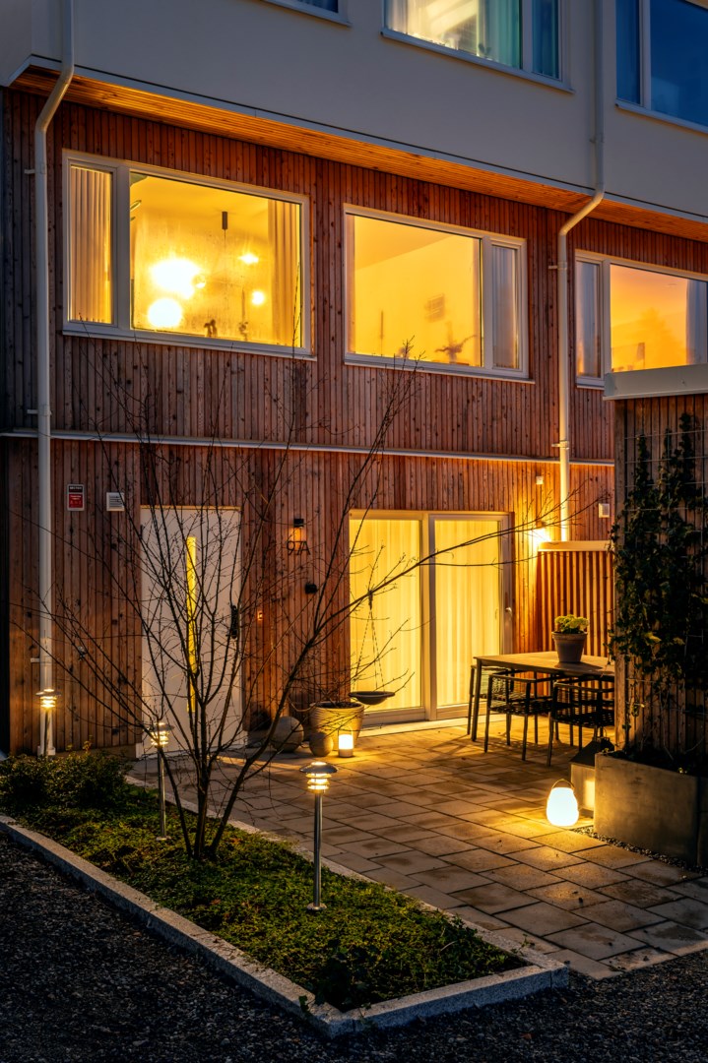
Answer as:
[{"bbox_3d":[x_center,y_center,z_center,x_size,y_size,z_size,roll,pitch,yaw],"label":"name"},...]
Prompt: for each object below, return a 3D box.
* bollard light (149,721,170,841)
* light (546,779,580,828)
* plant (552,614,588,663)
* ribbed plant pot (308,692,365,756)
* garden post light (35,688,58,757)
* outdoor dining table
[{"bbox_3d":[-1.162,1.512,6.970,0.183,0.704,0.183,0,-1,-34],"label":"bollard light"},{"bbox_3d":[1.331,1.722,7.330,0.208,0.288,0.208,0,-1,0],"label":"light"},{"bbox_3d":[1.872,0.929,9.980,0.310,0.405,0.310,0,-1,0],"label":"plant"},{"bbox_3d":[-0.146,1.700,10.074,0.488,0.389,0.488,-1,-1,0],"label":"ribbed plant pot"},{"bbox_3d":[-2.257,1.526,8.500,0.183,0.703,0.183,0,-1,-34],"label":"garden post light"},{"bbox_3d":[2.054,1.494,9.758,0.930,0.740,2.200,0,-1,-34],"label":"outdoor dining table"}]

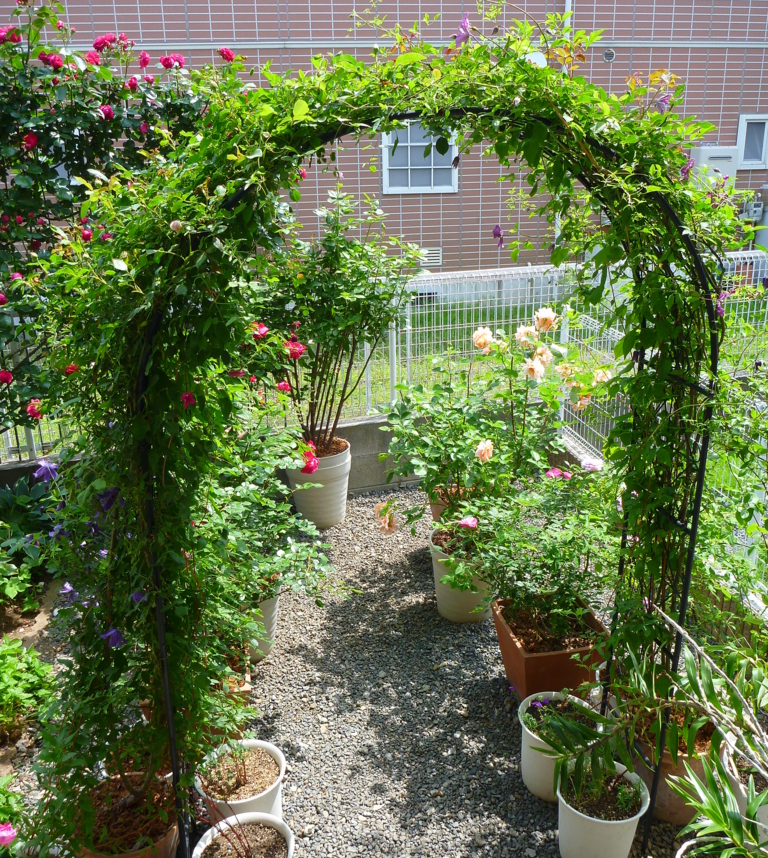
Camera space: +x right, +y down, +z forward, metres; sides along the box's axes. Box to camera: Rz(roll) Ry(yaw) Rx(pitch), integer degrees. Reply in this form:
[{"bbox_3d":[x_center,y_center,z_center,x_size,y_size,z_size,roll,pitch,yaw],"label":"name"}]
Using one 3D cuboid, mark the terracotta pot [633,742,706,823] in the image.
[{"bbox_3d":[0.847,0.989,2.404,0.255,0.265,0.255,-1,17,0],"label":"terracotta pot"}]

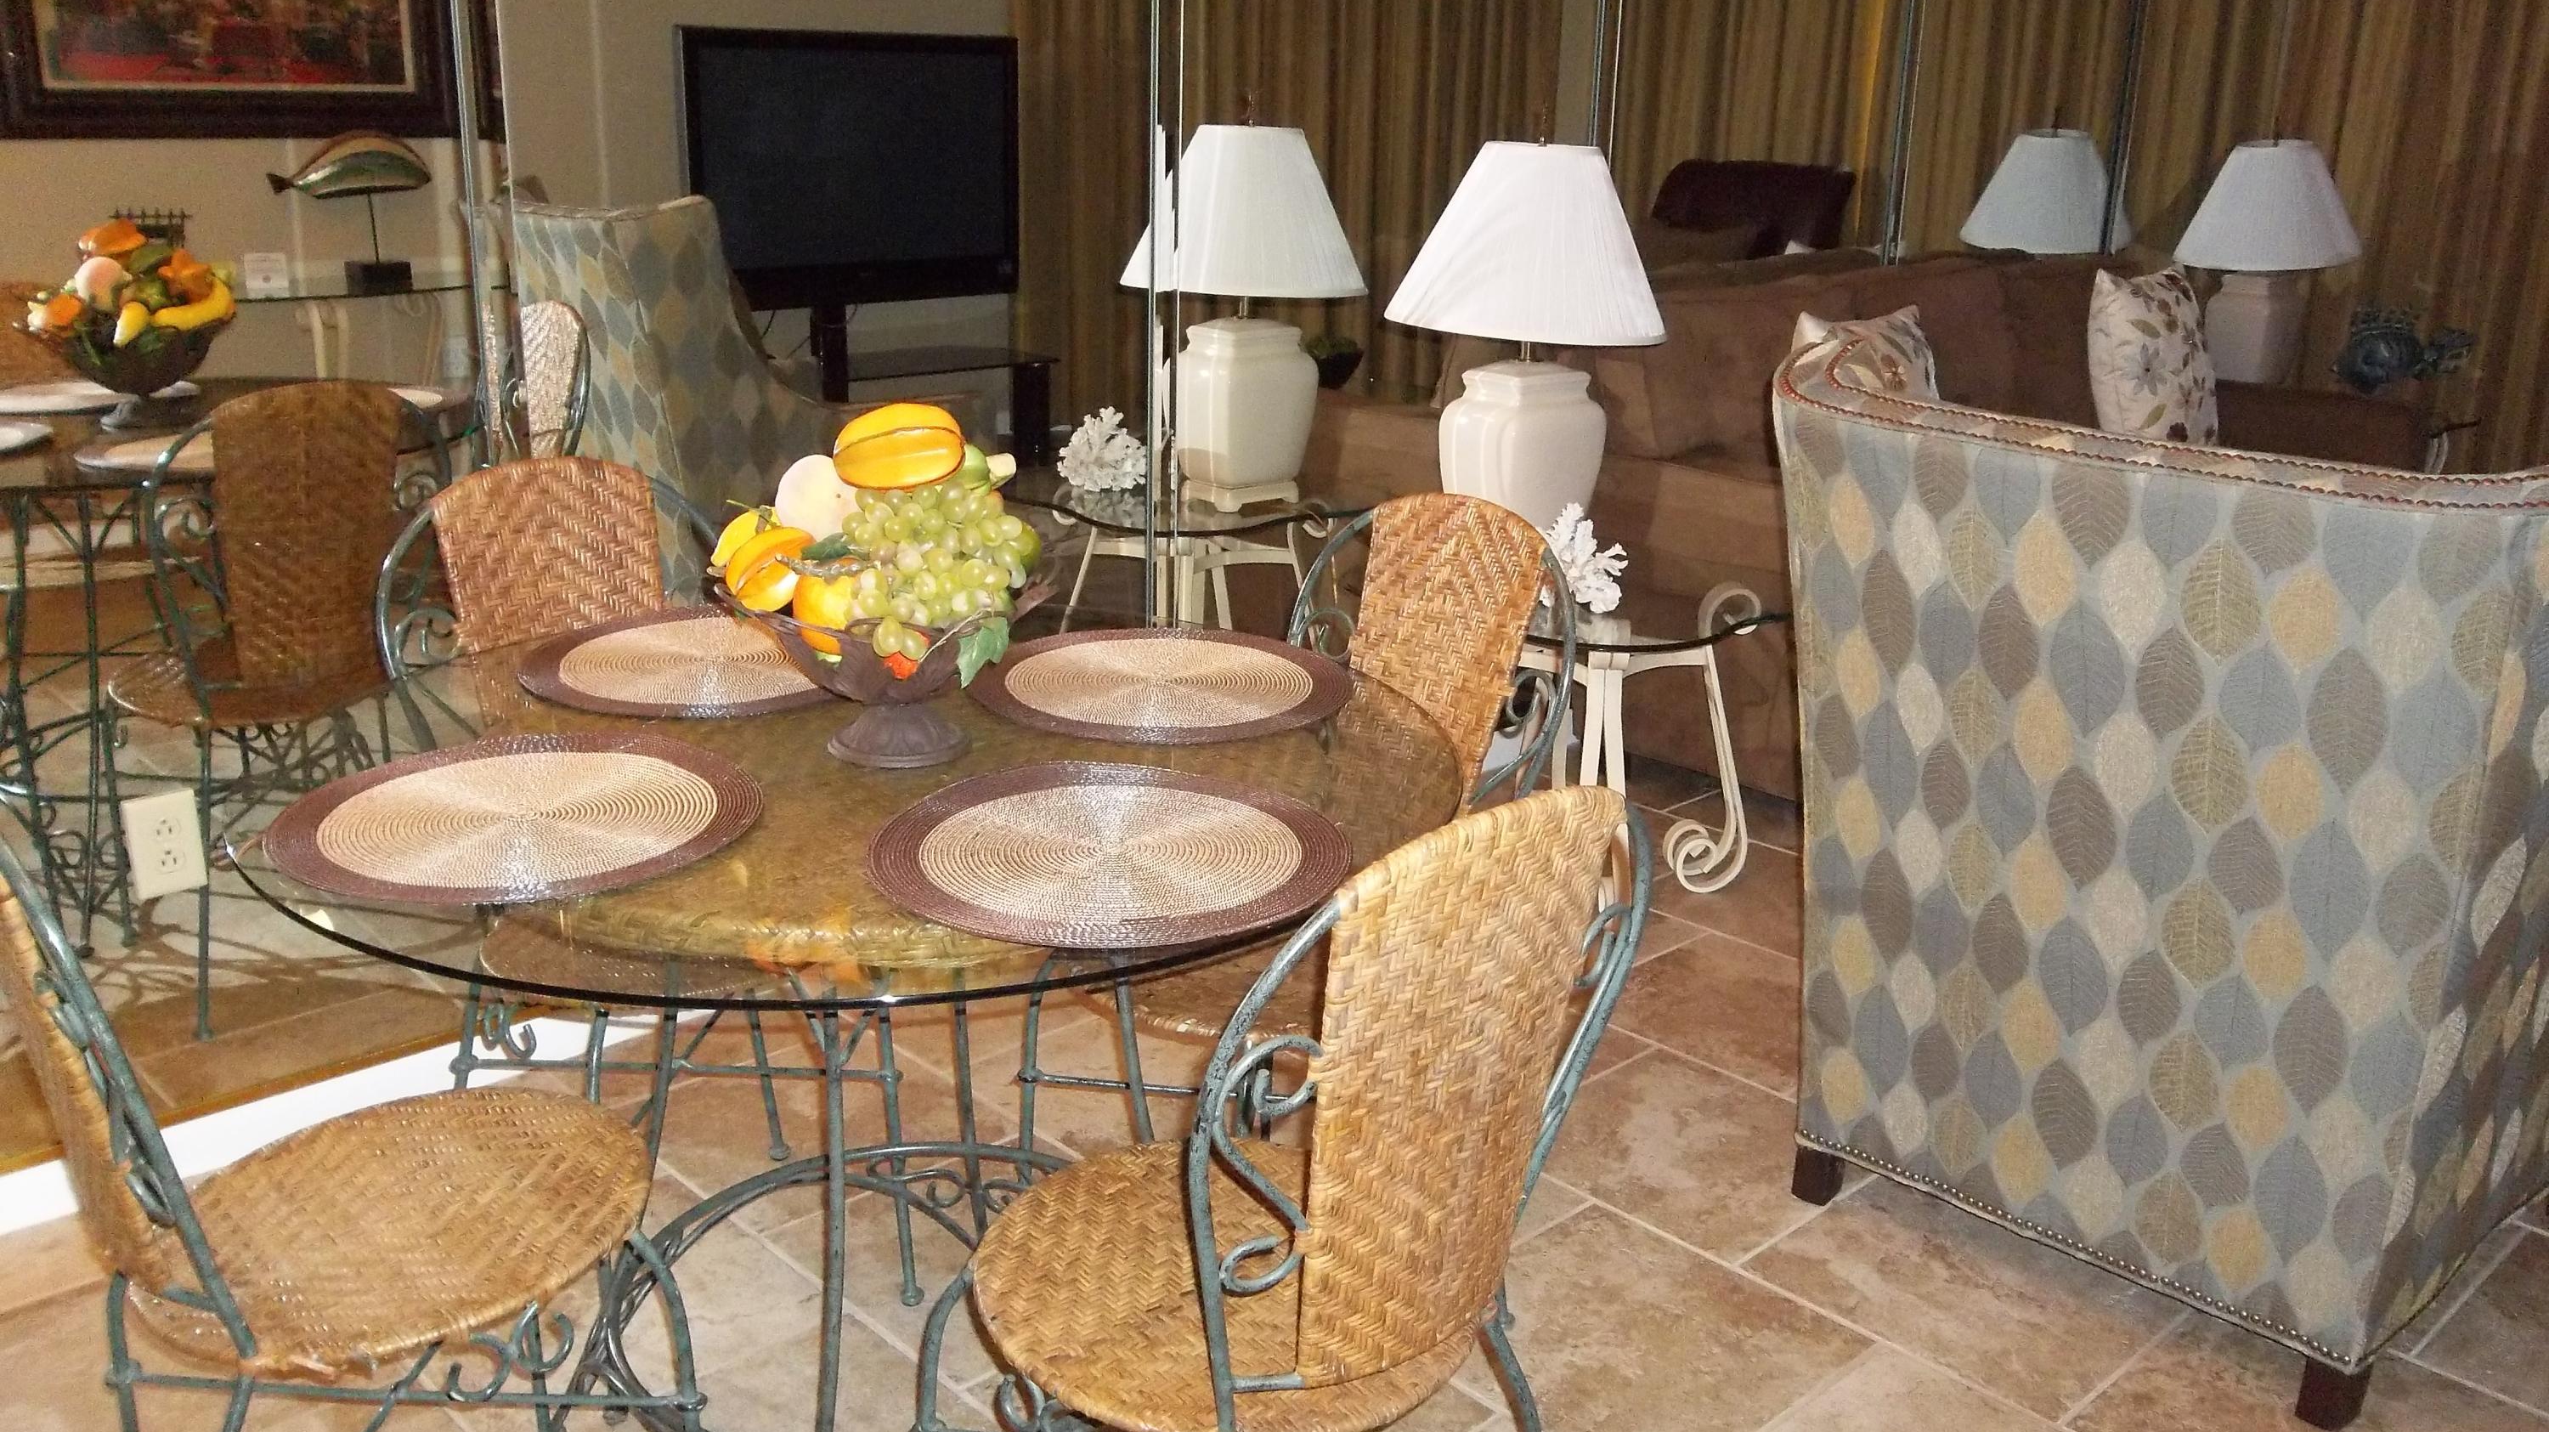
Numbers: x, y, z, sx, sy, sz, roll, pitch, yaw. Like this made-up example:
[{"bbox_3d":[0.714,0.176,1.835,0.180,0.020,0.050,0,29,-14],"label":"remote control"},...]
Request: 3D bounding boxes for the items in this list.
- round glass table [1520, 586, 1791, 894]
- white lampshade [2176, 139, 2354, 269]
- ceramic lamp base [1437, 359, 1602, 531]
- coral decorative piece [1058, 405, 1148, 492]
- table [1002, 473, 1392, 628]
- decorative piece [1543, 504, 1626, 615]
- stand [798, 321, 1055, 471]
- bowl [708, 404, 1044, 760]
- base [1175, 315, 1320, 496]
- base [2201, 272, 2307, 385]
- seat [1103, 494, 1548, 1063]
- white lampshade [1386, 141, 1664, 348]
[{"bbox_3d":[0.501,0.030,3.412,0.668,0.555,0.668,-14,23,-42],"label":"round glass table"},{"bbox_3d":[2.566,-1.319,5.103,0.450,0.295,0.450,-14,23,-41],"label":"white lampshade"},{"bbox_3d":[0.403,-0.416,3.281,0.245,0.340,0.180,-14,23,-41],"label":"ceramic lamp base"},{"bbox_3d":[-0.337,-0.537,3.972,0.177,0.170,0.157,-14,23,-42],"label":"coral decorative piece"},{"bbox_3d":[-0.175,-0.201,4.087,0.668,0.555,0.668,2,17,0],"label":"table"},{"bbox_3d":[0.469,-0.245,3.049,0.190,0.165,0.170,-14,23,-41],"label":"decorative piece"},{"bbox_3d":[-1.377,-0.995,6.740,1.320,0.450,0.520,-14,23,-41],"label":"stand"},{"bbox_3d":[-0.317,-0.112,1.647,0.269,0.288,0.269,2,17,0],"label":"bowl"},{"bbox_3d":[-0.068,-0.595,3.859,0.225,0.347,0.225,-14,23,-42],"label":"base"},{"bbox_3d":[2.710,-1.044,5.516,0.225,0.347,0.225,-14,23,-42],"label":"base"},{"bbox_3d":[0.029,0.043,2.065,0.465,0.475,0.410,-14,23,-41],"label":"seat"},{"bbox_3d":[0.419,-0.769,3.176,0.450,0.295,0.450,1,17,0],"label":"white lampshade"}]

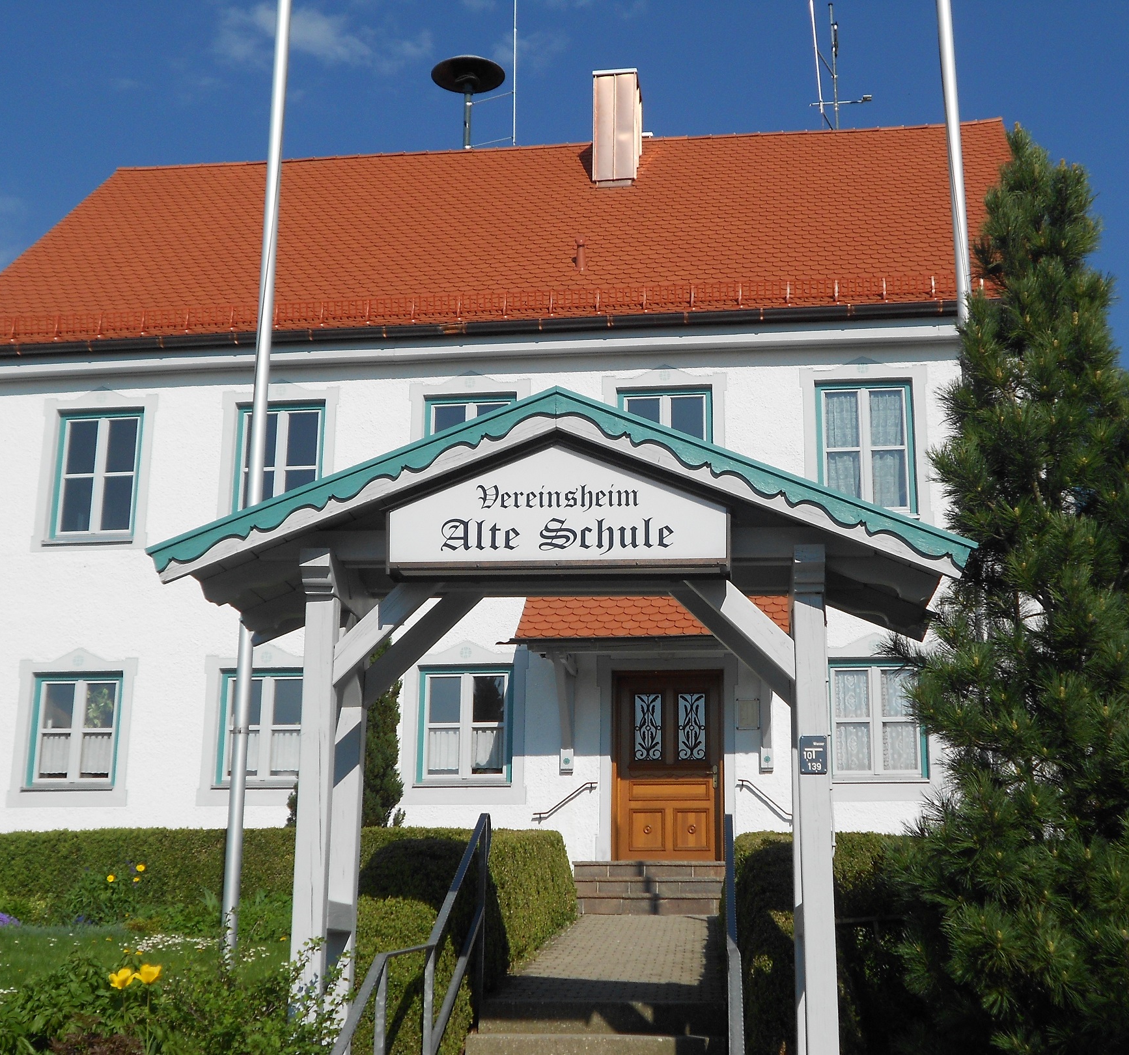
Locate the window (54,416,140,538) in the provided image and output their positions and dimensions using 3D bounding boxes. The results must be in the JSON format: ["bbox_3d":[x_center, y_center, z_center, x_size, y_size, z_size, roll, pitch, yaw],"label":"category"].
[{"bbox_3d":[-5.481,-0.621,20.598,1.040,1.538,0.130,-2,-16,7],"label":"window"}]

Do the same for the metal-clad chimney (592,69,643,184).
[{"bbox_3d":[0.774,-5.638,25.570,0.643,1.850,0.935,-2,-16,7],"label":"metal-clad chimney"}]

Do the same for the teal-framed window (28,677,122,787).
[{"bbox_3d":[-5.500,2.310,19.772,1.040,1.248,0.130,-2,-16,7],"label":"teal-framed window"}]

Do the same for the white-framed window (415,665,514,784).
[{"bbox_3d":[-1.087,2.178,19.241,1.060,1.288,0.130,-2,-16,7],"label":"white-framed window"}]

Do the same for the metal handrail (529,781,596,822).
[{"bbox_3d":[0.015,2.928,18.694,0.696,0.386,0.110,-2,-16,7],"label":"metal handrail"}]

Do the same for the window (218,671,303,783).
[{"bbox_3d":[-3.319,2.240,19.511,1.060,1.288,0.130,-2,-16,7],"label":"window"}]

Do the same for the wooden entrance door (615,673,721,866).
[{"bbox_3d":[1.120,2.590,18.810,1.195,2.112,0.130,-2,-16,7],"label":"wooden entrance door"}]

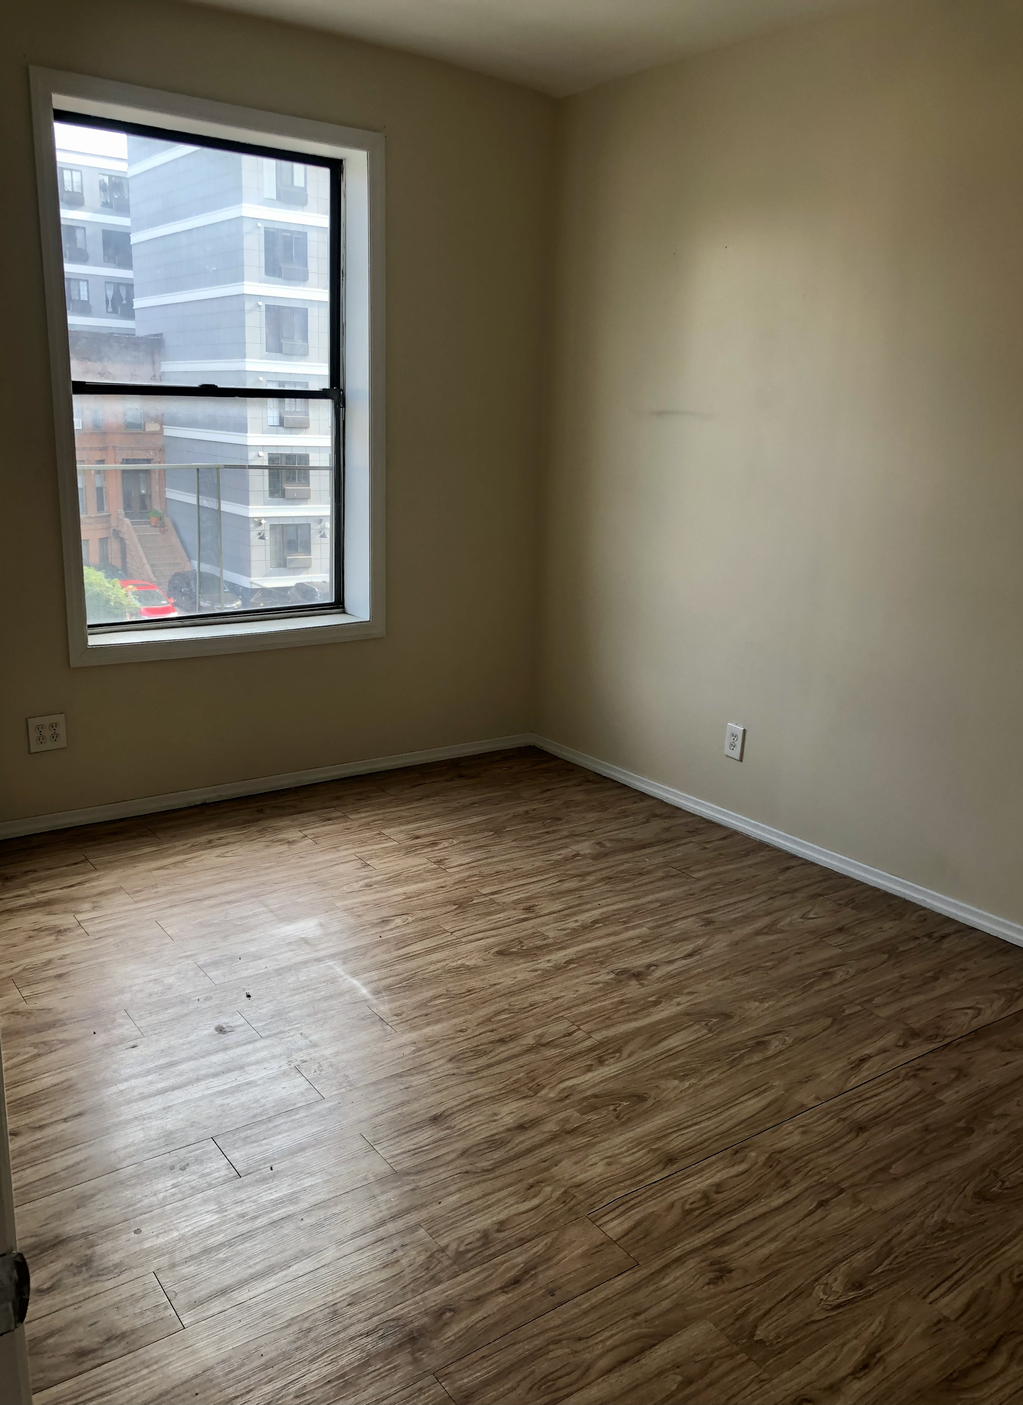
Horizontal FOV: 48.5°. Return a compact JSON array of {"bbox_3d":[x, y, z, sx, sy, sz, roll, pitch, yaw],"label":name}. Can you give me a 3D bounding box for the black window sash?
[{"bbox_3d":[-1.095,-1.135,4.149,1.055,1.701,0.089,-8,17,-35],"label":"black window sash"}]

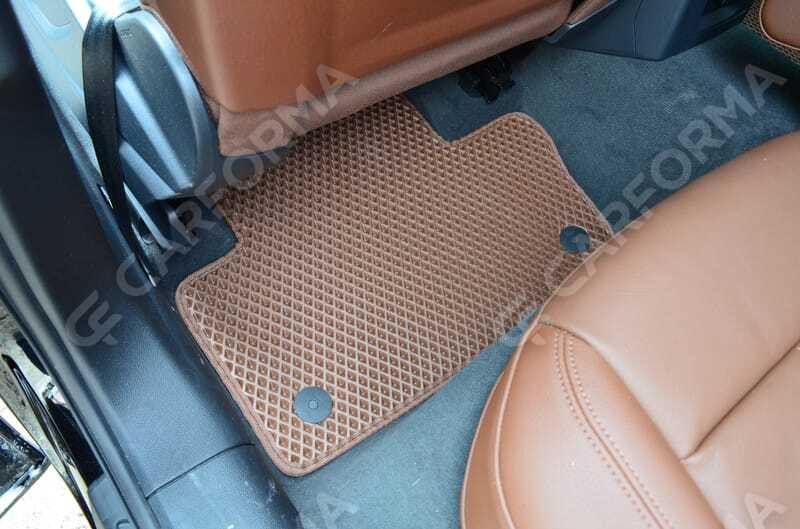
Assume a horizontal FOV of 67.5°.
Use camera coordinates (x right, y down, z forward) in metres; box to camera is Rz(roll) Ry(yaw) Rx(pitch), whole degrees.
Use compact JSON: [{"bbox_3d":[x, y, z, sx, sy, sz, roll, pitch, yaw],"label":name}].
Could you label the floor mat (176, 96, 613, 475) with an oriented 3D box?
[{"bbox_3d":[-0.011,-0.062,0.714,0.525,0.018,0.407,-29,73,-25],"label":"floor mat"}]

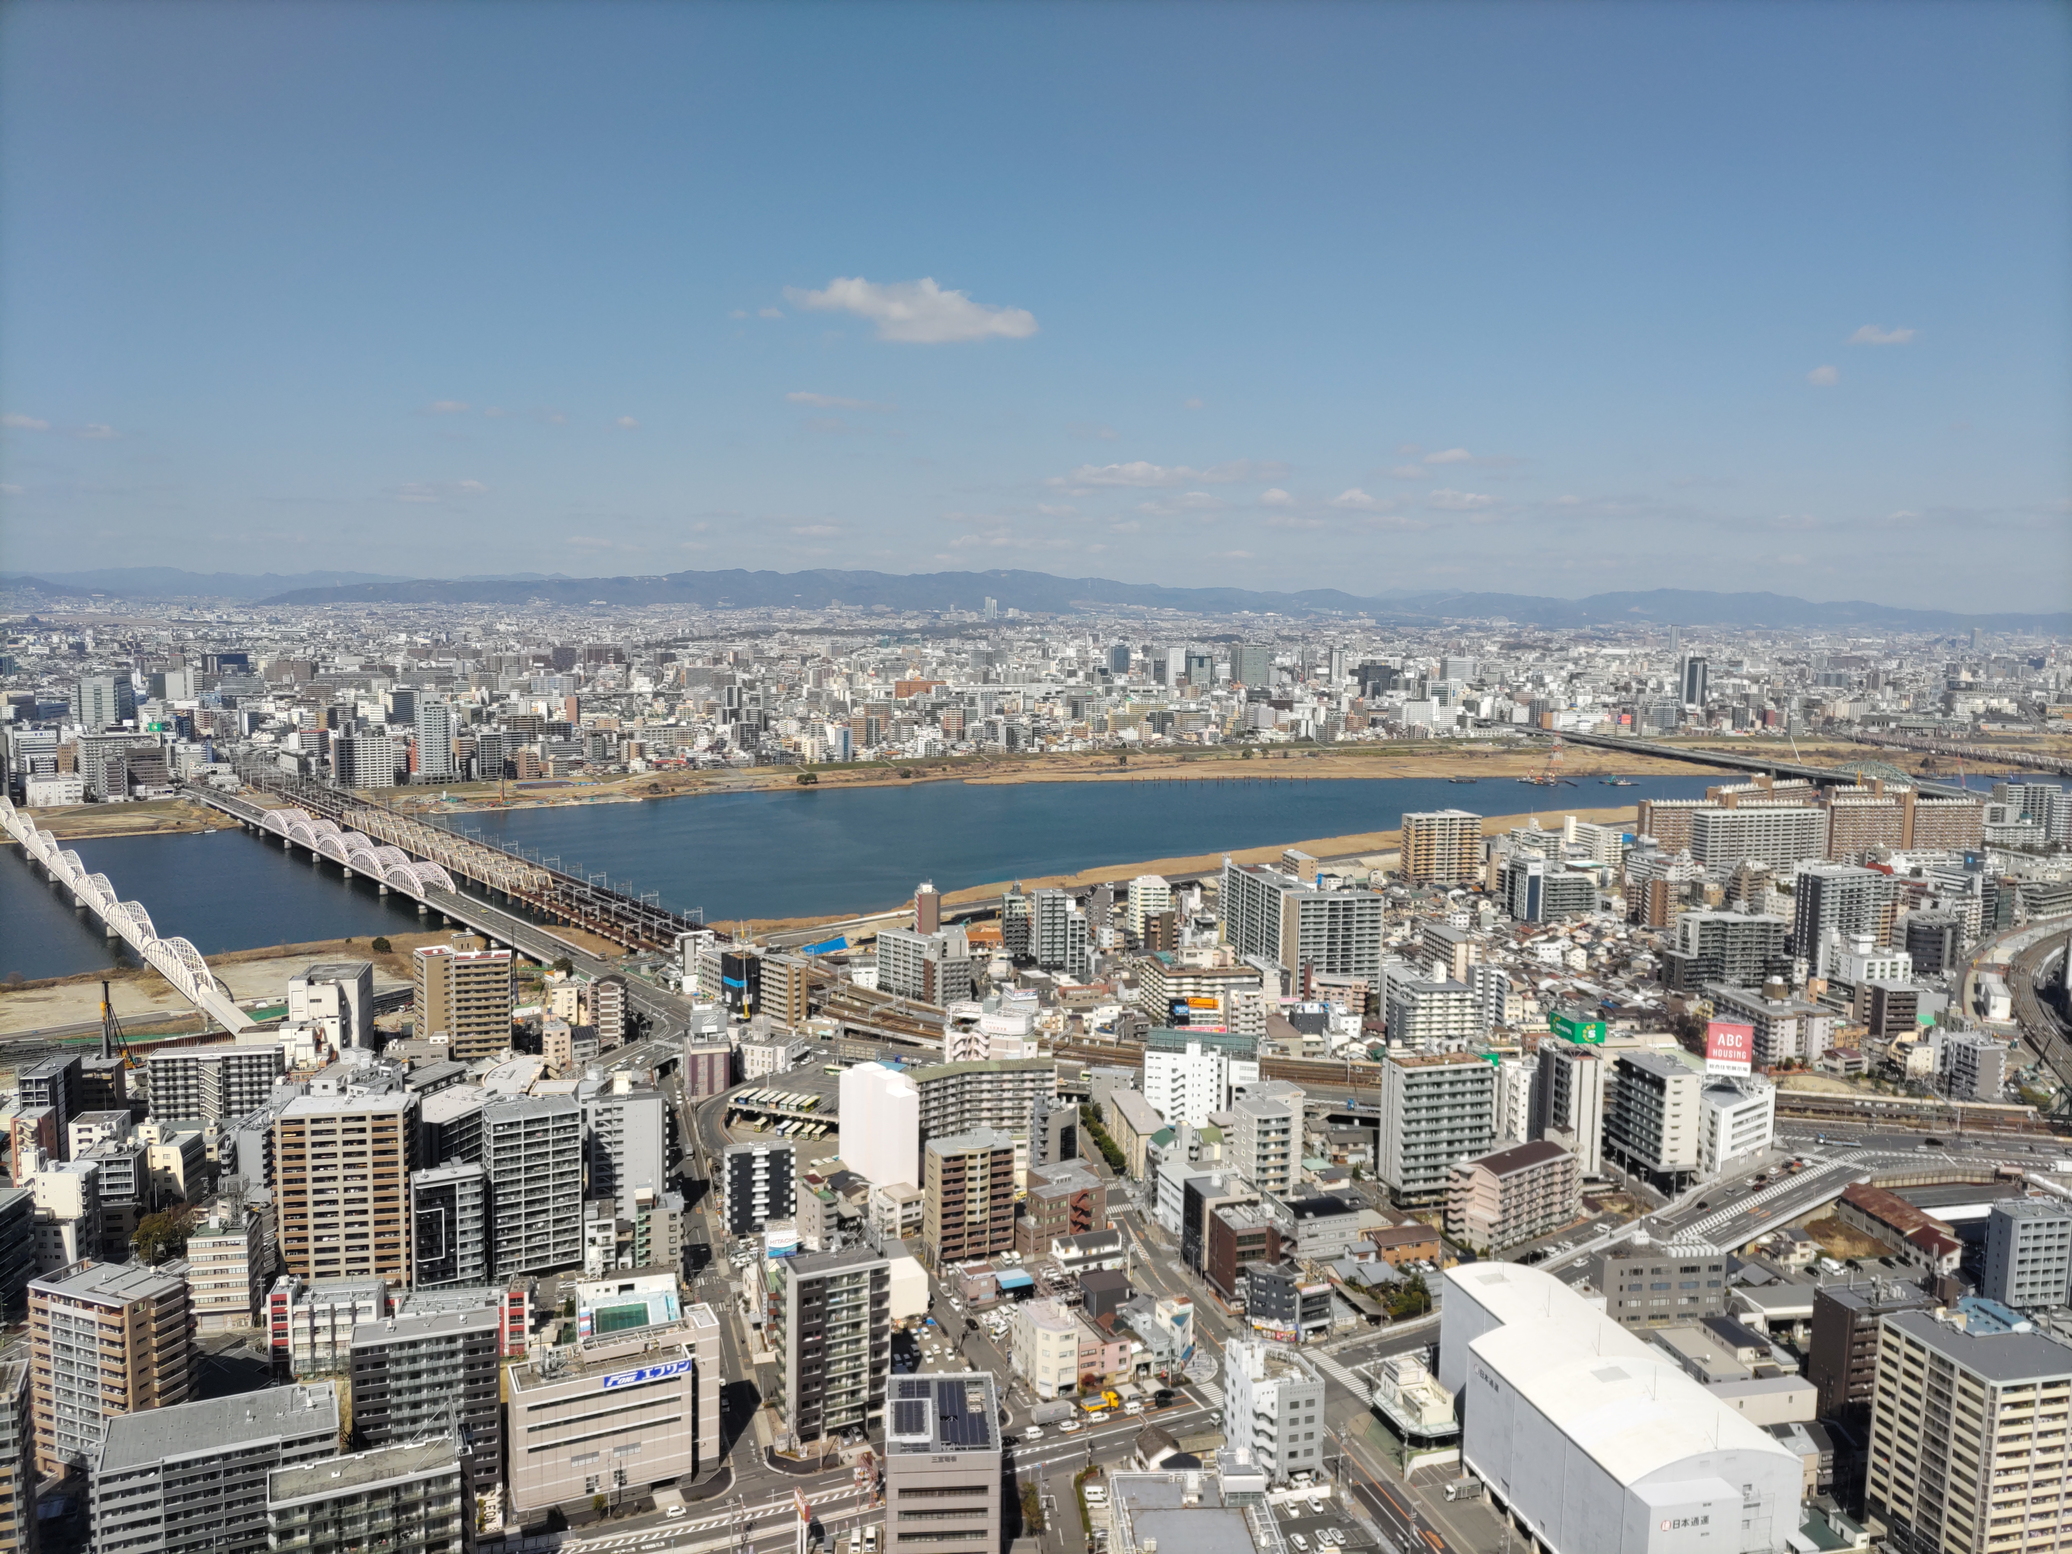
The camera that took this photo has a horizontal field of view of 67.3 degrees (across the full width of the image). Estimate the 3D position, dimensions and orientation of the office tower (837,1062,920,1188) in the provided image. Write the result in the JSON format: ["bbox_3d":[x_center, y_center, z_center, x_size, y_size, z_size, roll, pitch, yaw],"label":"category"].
[{"bbox_3d":[-46.100,102.400,456.660,7.200,34.500,31.000,-4,8,-41],"label":"office tower"}]

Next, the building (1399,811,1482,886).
[{"bbox_3d":[249.700,44.140,959.530,42.280,42.500,19.970,0,6,-8],"label":"building"}]

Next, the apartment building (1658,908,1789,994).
[{"bbox_3d":[305.320,77.940,687.460,45.420,31.510,23.060,0,6,-10],"label":"apartment building"}]

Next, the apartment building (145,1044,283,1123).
[{"bbox_3d":[-256.780,98.750,489.540,36.400,26.500,10.500,0,6,-12],"label":"apartment building"}]

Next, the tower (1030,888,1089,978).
[{"bbox_3d":[10.430,70.160,698.870,18.190,34.610,27.830,-1,7,-13],"label":"tower"}]

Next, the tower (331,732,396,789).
[{"bbox_3d":[-566.900,-11.420,1312.800,44.530,41.920,14.910,-2,7,-27],"label":"tower"}]

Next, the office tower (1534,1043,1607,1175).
[{"bbox_3d":[158.740,100.160,463.540,10.090,36.460,16.970,-1,6,-16],"label":"office tower"}]

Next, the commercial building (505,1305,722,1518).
[{"bbox_3d":[-81.030,121.640,299.130,37.000,29.500,13.000,-2,7,-25],"label":"commercial building"}]

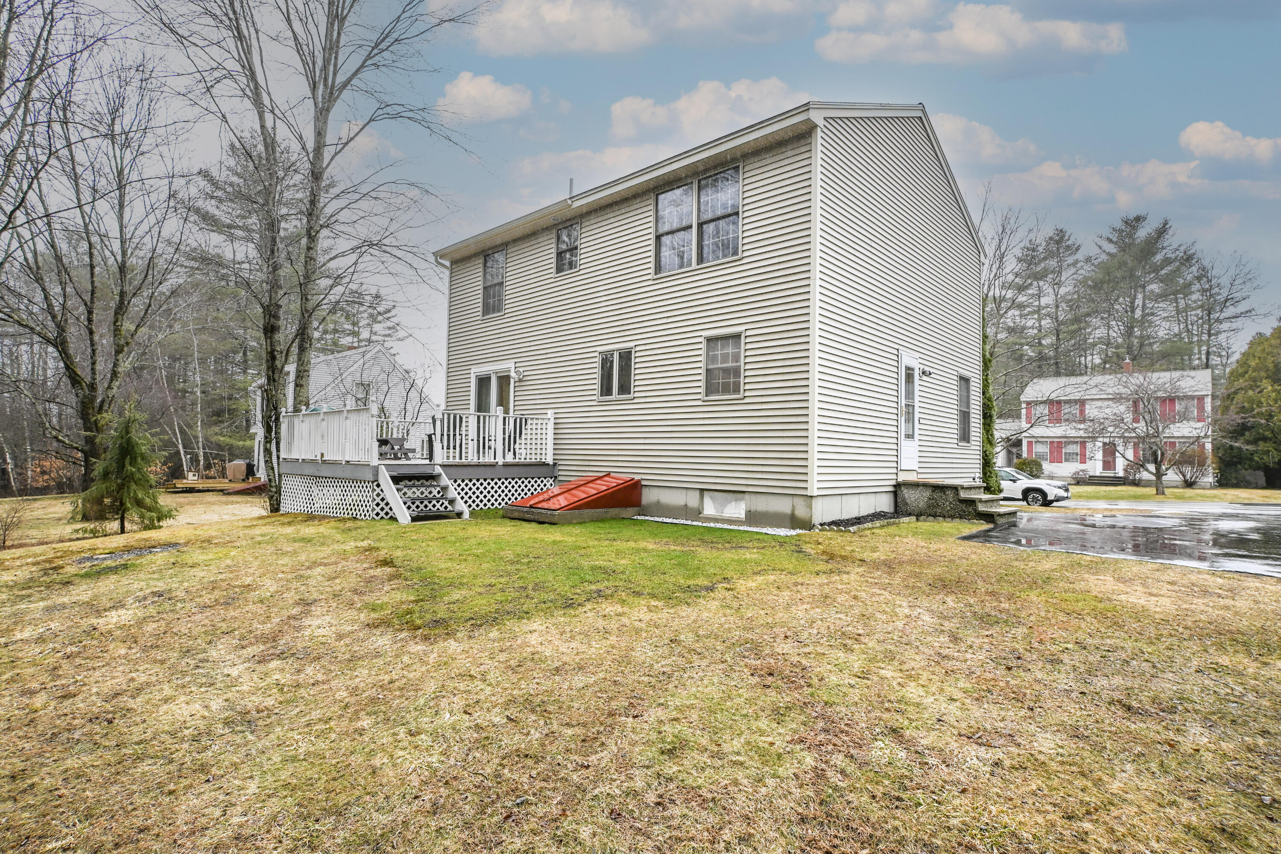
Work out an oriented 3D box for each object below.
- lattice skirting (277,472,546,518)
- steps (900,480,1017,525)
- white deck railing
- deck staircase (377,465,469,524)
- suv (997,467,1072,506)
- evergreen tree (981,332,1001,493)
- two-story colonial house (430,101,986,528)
[{"bbox_3d":[-4.382,1.338,12.541,4.070,0.790,3.590,-1,-4,43],"label":"lattice skirting"},{"bbox_3d":[5.377,1.249,10.847,1.580,0.630,1.260,-1,-4,43],"label":"steps"},{"bbox_3d":[-4.393,0.224,12.588,4.130,1.040,3.650,-1,-4,43],"label":"white deck railing"},{"bbox_3d":[-3.332,1.022,9.932,1.070,0.830,1.030,-1,-4,43],"label":"deck staircase"},{"bbox_3d":[15.400,2.470,27.200,4.650,1.730,1.830,-1,-4,43],"label":"suv"},{"bbox_3d":[8.172,-0.340,15.647,1.200,4.500,1.200,-1,-4,43],"label":"evergreen tree"},{"bbox_3d":[1.596,-2.120,15.188,9.850,7.720,8.560,-1,-4,43],"label":"two-story colonial house"}]

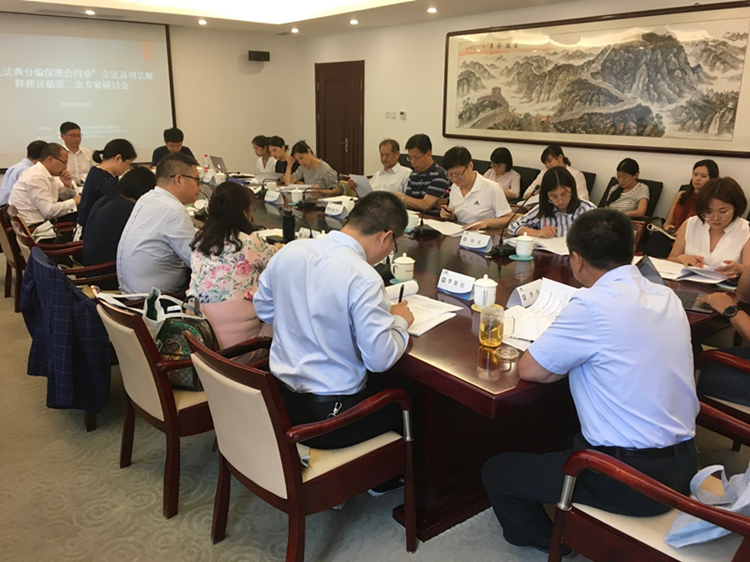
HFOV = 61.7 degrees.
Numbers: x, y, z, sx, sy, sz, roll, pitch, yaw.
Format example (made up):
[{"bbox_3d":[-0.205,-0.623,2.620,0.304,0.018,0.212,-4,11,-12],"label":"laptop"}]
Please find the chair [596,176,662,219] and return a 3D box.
[{"bbox_3d":[1.878,-0.251,4.832,0.620,1.000,0.580,-12,20,-36],"label":"chair"}]

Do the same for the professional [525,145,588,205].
[{"bbox_3d":[1.411,-0.454,5.095,0.780,1.240,0.520,-12,20,-36],"label":"professional"}]

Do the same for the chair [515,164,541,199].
[{"bbox_3d":[1.199,-0.561,6.013,0.620,0.990,0.550,-12,20,-37],"label":"chair"}]

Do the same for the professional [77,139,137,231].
[{"bbox_3d":[-1.884,-0.353,4.570,0.750,1.290,0.500,-12,20,-36],"label":"professional"}]

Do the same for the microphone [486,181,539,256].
[{"bbox_3d":[0.811,-0.353,3.613,0.370,0.370,0.140,-12,20,-37],"label":"microphone"}]

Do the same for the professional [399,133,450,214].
[{"bbox_3d":[0.366,-0.457,4.934,0.750,1.320,0.540,-12,20,-36],"label":"professional"}]

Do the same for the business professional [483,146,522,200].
[{"bbox_3d":[1.015,-0.626,5.851,0.820,1.200,0.460,-12,20,-37],"label":"business professional"}]

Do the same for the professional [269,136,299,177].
[{"bbox_3d":[-1.042,-0.941,6.865,0.800,1.210,0.460,-12,20,-37],"label":"professional"}]

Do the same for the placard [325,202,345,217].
[{"bbox_3d":[-0.301,-0.538,4.753,0.095,0.088,0.200,-12,20,-37],"label":"placard"}]

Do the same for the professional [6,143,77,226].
[{"bbox_3d":[-2.493,-0.477,5.096,0.780,1.230,0.540,-12,20,-36],"label":"professional"}]

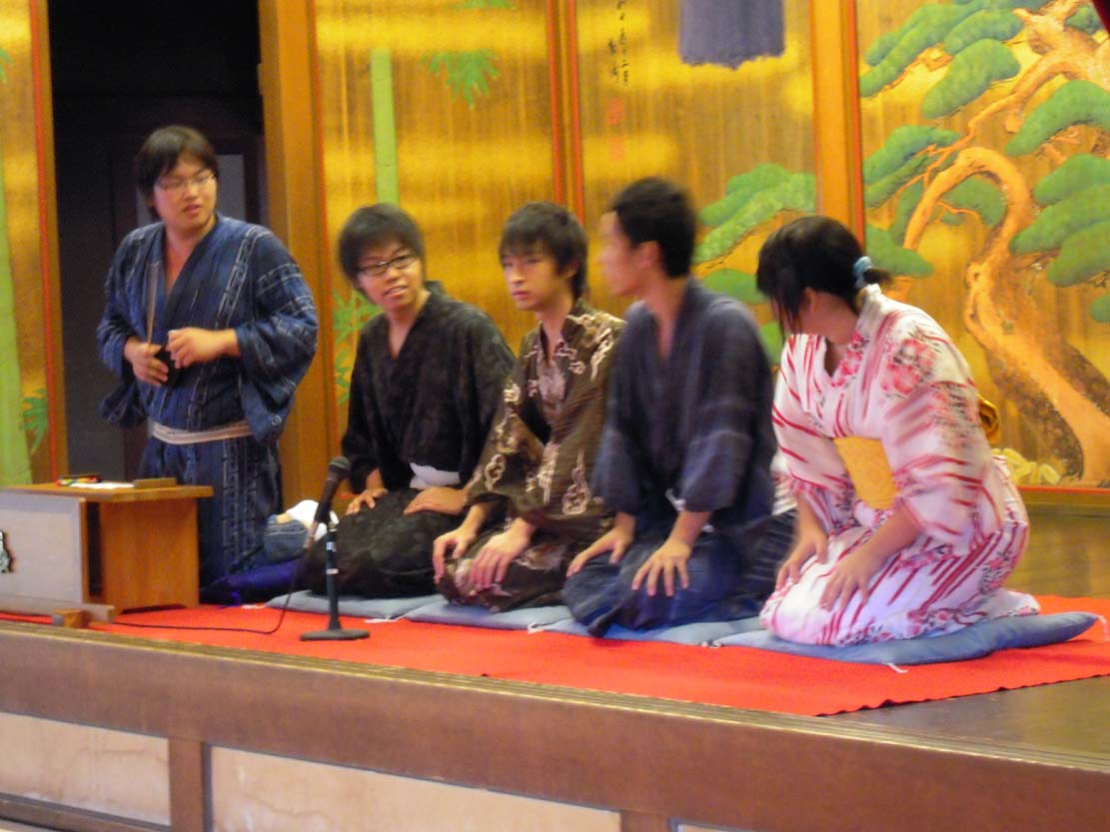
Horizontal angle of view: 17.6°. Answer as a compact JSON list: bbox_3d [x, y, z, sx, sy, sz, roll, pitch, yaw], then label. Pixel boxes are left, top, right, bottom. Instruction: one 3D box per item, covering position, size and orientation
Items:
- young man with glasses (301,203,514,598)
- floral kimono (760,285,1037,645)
[{"bbox_3d":[-0.318,-0.049,8.728,0.650,0.945,0.530,-4,3,-40],"label":"young man with glasses"},{"bbox_3d":[0.687,0.086,7.309,0.620,0.705,0.490,-4,3,-36],"label":"floral kimono"}]

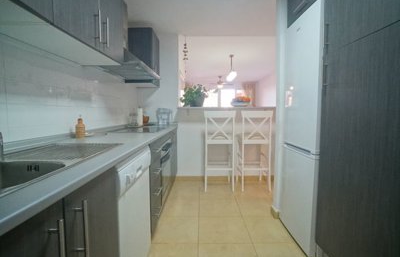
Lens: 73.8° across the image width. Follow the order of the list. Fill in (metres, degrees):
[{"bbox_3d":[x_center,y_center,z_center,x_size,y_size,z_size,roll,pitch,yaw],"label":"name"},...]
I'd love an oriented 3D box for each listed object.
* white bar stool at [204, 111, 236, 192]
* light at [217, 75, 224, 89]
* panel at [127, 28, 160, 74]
[{"bbox_3d":[0.265,0.284,3.598,0.400,1.040,0.450,0,4,0],"label":"white bar stool"},{"bbox_3d":[0.776,-1.761,10.103,0.300,0.500,0.300,0,4,0],"label":"light"},{"bbox_3d":[-0.730,-0.903,3.506,0.340,0.670,0.560,0,4,0],"label":"panel"}]

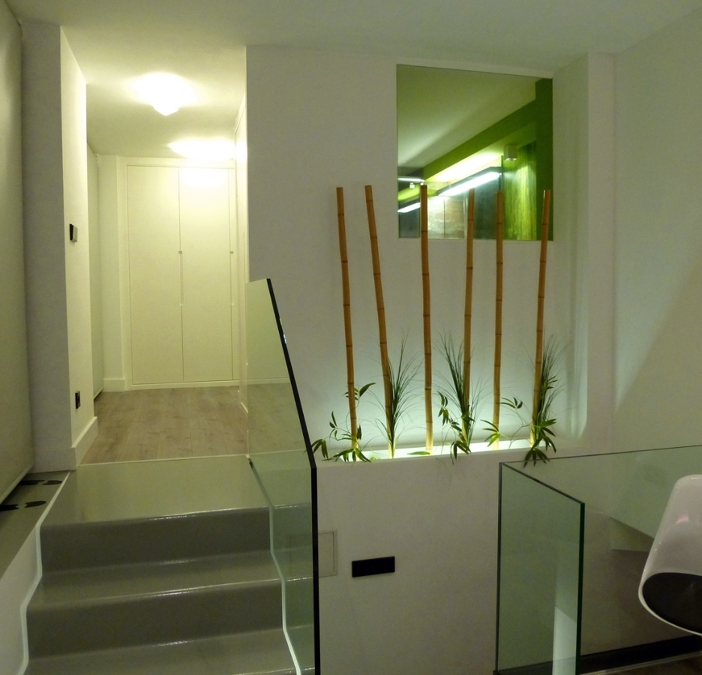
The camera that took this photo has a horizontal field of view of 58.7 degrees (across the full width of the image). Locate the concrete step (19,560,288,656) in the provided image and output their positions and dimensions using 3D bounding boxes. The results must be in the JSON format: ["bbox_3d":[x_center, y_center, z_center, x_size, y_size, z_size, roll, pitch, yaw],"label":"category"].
[{"bbox_3d":[-0.702,0.975,2.320,0.859,0.180,0.288,-1,3,-15],"label":"concrete step"}]

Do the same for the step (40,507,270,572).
[{"bbox_3d":[-0.754,0.749,2.487,0.840,0.183,0.260,-1,3,-15],"label":"step"}]

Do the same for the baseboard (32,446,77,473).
[{"bbox_3d":[-1.485,0.612,3.120,0.190,0.117,0.020,-1,3,-15],"label":"baseboard"}]

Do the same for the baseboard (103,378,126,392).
[{"bbox_3d":[-2.186,0.447,5.772,0.190,0.120,0.025,-1,3,-15],"label":"baseboard"}]

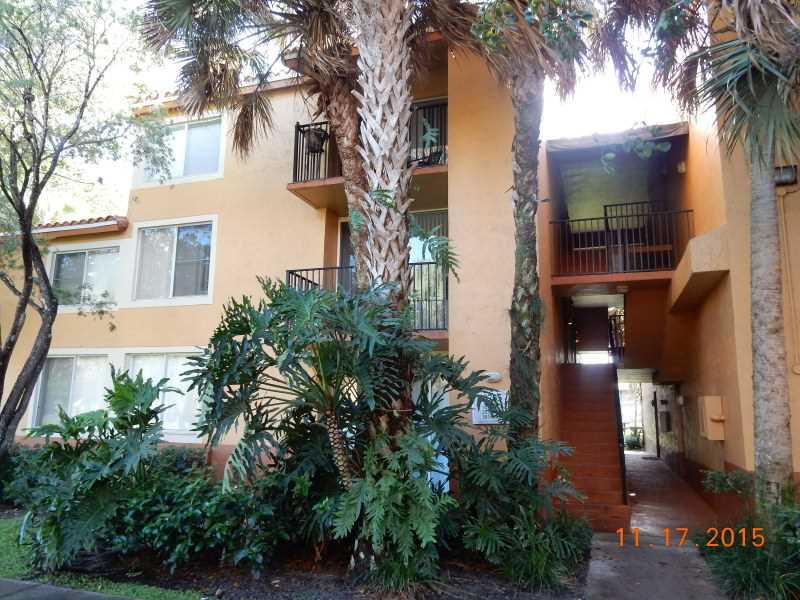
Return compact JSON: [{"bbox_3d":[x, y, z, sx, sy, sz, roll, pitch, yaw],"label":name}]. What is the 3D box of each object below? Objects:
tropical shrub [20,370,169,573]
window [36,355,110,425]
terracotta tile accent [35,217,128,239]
[{"bbox_3d":[-3.416,1.764,6.477,1.500,1.950,1.450,5,-11,-27],"label":"tropical shrub"},{"bbox_3d":[-7.075,1.980,12.457,1.876,1.566,0.120,-3,-10,19],"label":"window"},{"bbox_3d":[-7.008,-1.572,12.780,2.640,0.340,0.450,-3,-10,19],"label":"terracotta tile accent"}]

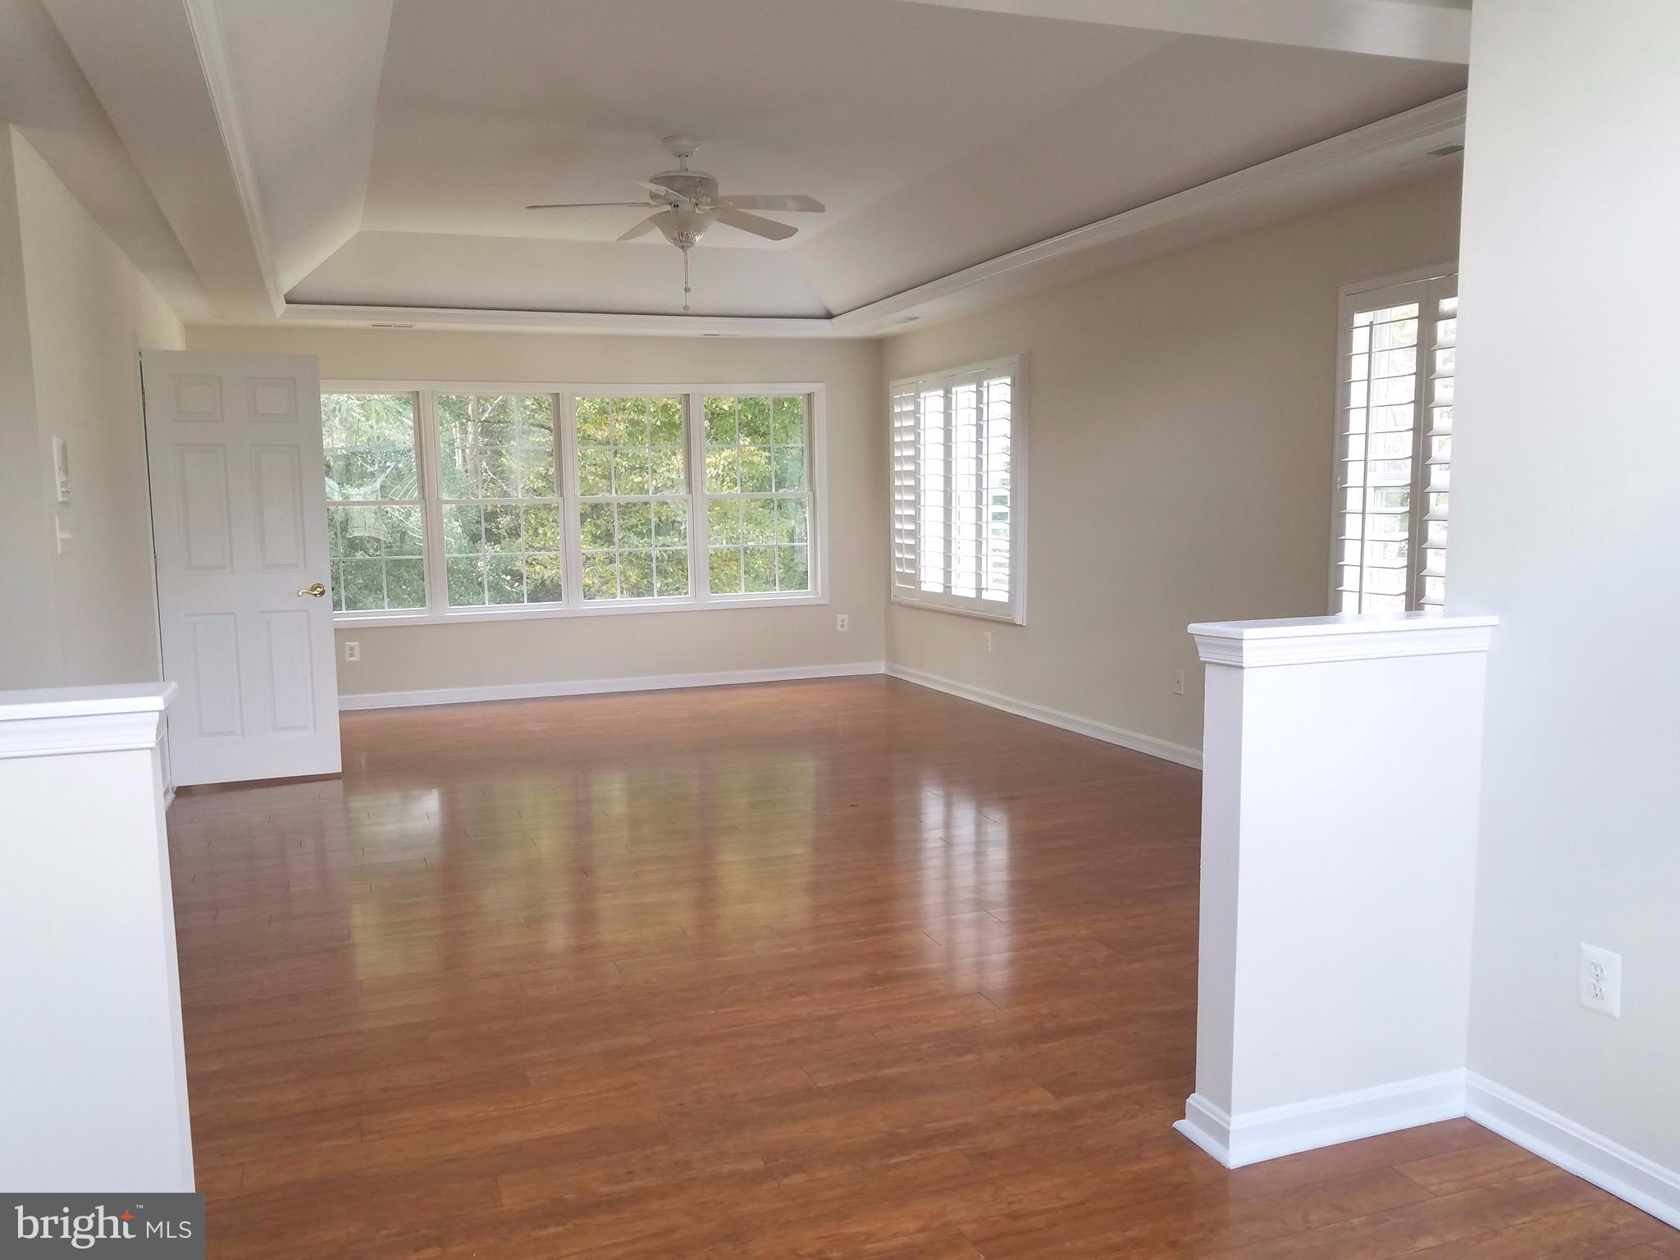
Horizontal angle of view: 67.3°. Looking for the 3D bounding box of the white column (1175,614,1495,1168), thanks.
[{"bbox_3d":[1.046,0.518,2.687,0.645,1.086,0.200,-3,7,-20],"label":"white column"}]

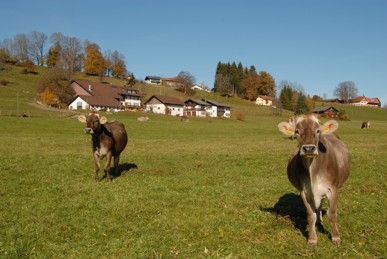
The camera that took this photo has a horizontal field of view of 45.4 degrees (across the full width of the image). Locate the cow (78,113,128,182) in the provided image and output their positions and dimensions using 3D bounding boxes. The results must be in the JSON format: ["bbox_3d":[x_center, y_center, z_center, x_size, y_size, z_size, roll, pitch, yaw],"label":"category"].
[{"bbox_3d":[-2.090,0.400,11.000,0.800,1.480,2.150,1,2,5],"label":"cow"}]

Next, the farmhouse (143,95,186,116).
[{"bbox_3d":[-11.966,-10.070,195.000,10.000,7.900,13.000,2,2,42],"label":"farmhouse"}]

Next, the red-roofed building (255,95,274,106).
[{"bbox_3d":[55.229,-22.403,360.000,8.500,7.800,9.500,2,2,41],"label":"red-roofed building"}]

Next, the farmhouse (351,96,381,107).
[{"bbox_3d":[137.511,-22.385,370.000,23.000,8.200,13.000,0,2,12],"label":"farmhouse"}]

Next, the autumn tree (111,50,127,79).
[{"bbox_3d":[-44.047,-37.921,270.000,9.500,16.300,9.500,0,2,-9],"label":"autumn tree"}]

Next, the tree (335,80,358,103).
[{"bbox_3d":[135.545,-33.222,410.000,21.300,20.400,21.300,1,2,0],"label":"tree"}]

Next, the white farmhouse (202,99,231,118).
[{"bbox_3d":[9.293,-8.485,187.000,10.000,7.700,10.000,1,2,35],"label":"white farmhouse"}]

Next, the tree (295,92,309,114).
[{"bbox_3d":[50.173,-11.939,215.000,6.200,10.600,6.200,0,2,13],"label":"tree"}]

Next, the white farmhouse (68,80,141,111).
[{"bbox_3d":[-36.949,-13.959,190.000,31.000,11.800,16.000,-2,3,-43],"label":"white farmhouse"}]

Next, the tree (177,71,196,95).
[{"bbox_3d":[-4.008,-26.626,265.000,11.500,14.300,11.500,1,2,0],"label":"tree"}]

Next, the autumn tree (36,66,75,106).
[{"bbox_3d":[-53.077,-16.538,178.000,14.300,15.200,13.000,-1,2,-17],"label":"autumn tree"}]

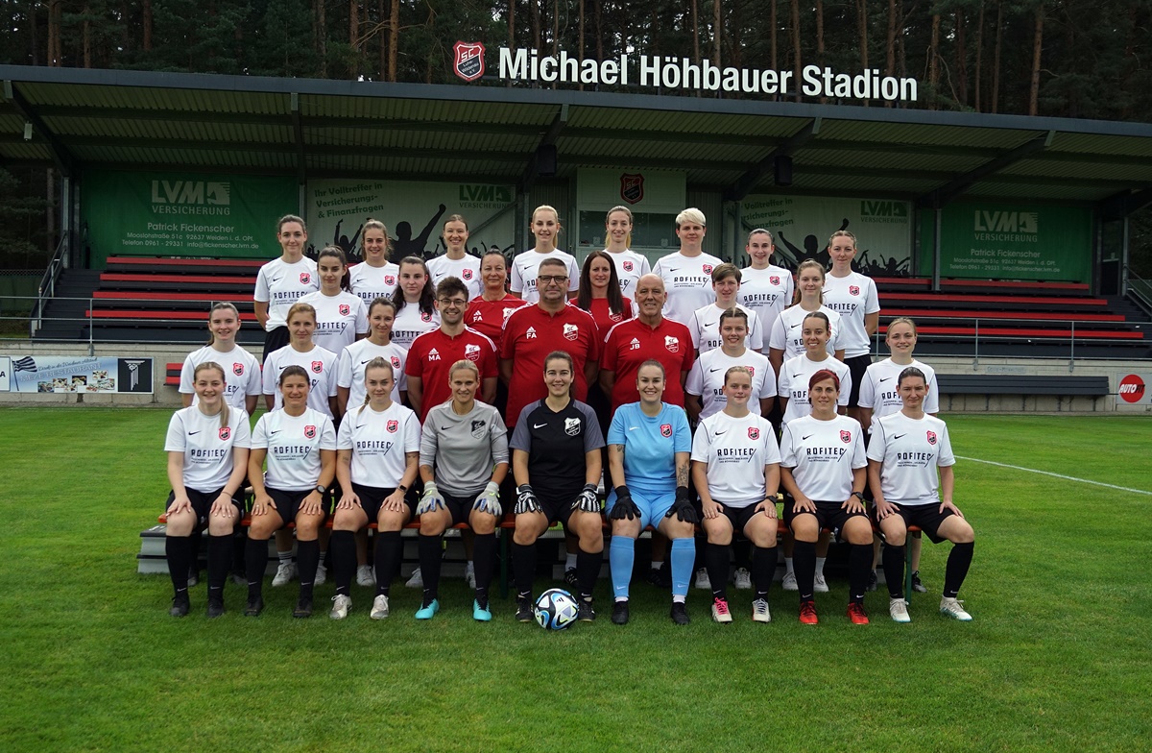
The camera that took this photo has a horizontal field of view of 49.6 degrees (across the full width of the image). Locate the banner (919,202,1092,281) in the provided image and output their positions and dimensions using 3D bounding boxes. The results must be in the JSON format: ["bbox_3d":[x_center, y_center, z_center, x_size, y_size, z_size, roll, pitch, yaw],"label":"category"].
[{"bbox_3d":[11.731,-3.596,34.000,5.000,2.350,0.050,1,1,-10],"label":"banner"}]

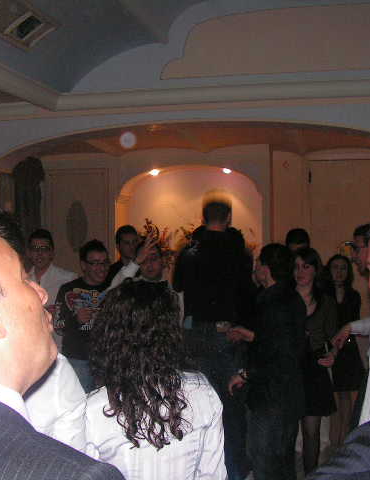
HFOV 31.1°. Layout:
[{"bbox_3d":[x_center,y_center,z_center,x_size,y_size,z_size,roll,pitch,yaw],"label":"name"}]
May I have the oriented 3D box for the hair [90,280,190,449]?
[{"bbox_3d":[-0.139,0.374,2.030,0.290,0.500,0.270,0,-2,3],"label":"hair"}]

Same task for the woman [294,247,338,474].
[{"bbox_3d":[0.893,0.880,4.700,0.460,1.690,0.330,-1,-2,11],"label":"woman"}]

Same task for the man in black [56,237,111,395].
[{"bbox_3d":[-0.548,0.849,3.900,0.540,1.730,0.380,0,-2,-12],"label":"man in black"}]

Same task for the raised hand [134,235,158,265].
[{"bbox_3d":[-0.226,0.054,3.800,0.110,0.190,0.080,27,-3,-5],"label":"raised hand"}]

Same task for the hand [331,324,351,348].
[{"bbox_3d":[0.964,0.588,4.100,0.080,0.170,0.100,35,-5,-17],"label":"hand"}]

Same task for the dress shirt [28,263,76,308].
[{"bbox_3d":[-0.938,0.529,4.350,0.500,0.740,0.280,0,-2,-11],"label":"dress shirt"}]

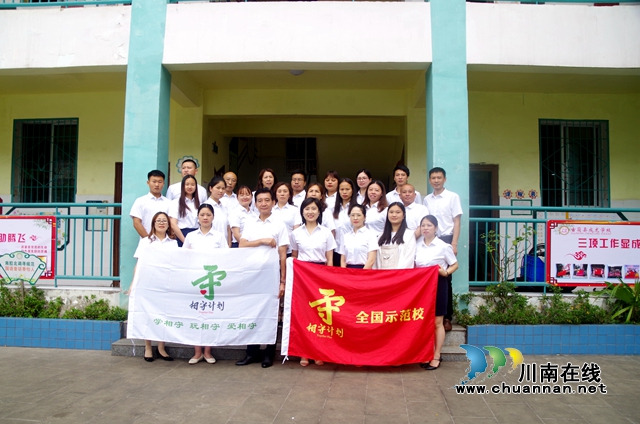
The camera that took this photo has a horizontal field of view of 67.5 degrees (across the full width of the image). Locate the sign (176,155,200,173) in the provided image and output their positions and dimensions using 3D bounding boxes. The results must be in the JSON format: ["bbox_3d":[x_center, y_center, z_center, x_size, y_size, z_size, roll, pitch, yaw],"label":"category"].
[{"bbox_3d":[-2.118,-0.755,7.710,0.382,0.302,0.030,0,-3,1],"label":"sign"}]

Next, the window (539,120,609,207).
[{"bbox_3d":[4.051,-0.762,7.624,1.160,1.430,0.120,0,-3,1],"label":"window"}]

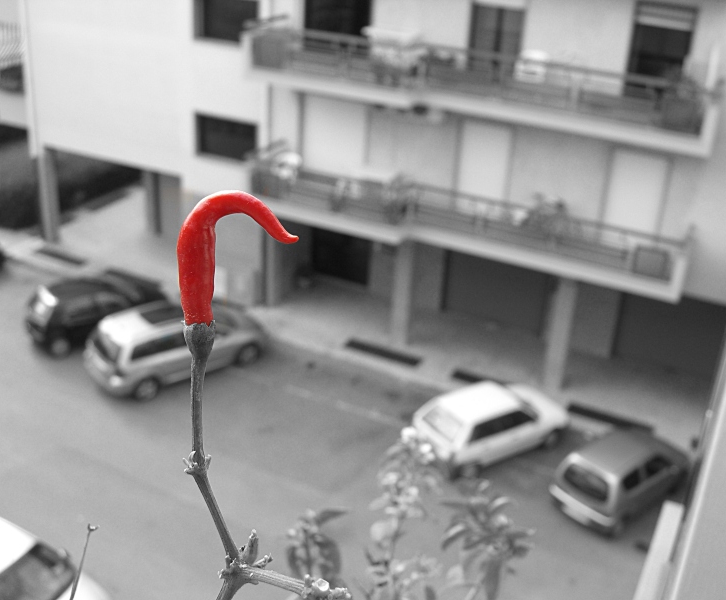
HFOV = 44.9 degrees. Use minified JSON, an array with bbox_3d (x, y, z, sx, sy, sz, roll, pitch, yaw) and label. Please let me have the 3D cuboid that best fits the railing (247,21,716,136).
[{"bbox_3d":[2.248,-4.936,19.011,10.450,1.050,1.550,15,27,25],"label":"railing"}]

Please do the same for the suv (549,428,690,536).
[{"bbox_3d":[5.433,3.504,18.129,3.380,1.440,1.530,-20,33,-41],"label":"suv"}]

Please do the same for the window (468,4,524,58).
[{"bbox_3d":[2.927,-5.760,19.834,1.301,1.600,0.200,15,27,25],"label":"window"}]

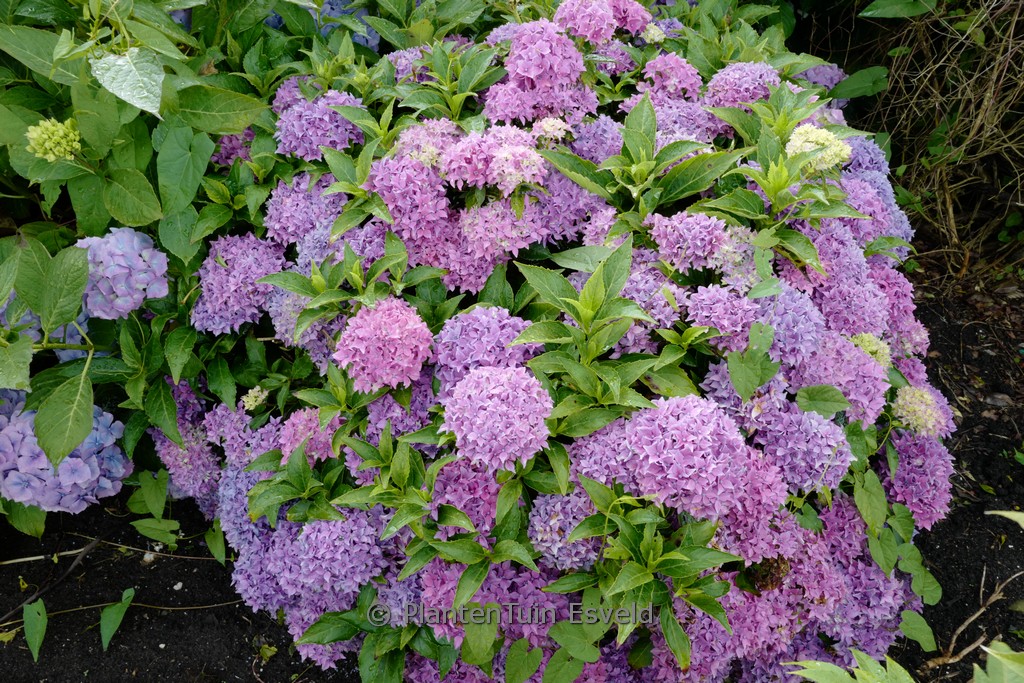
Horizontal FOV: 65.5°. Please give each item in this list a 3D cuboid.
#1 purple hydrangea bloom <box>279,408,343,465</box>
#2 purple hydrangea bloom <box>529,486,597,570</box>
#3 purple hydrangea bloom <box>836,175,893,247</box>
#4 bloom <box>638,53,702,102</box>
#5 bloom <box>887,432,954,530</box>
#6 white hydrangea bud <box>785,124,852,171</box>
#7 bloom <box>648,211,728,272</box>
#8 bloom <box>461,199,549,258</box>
[{"bbox_3d":[-0.321,0.153,1.270,0.120,0.105,0.120,0,37,0],"label":"purple hydrangea bloom"},{"bbox_3d":[0.082,0.293,1.250,0.120,0.125,0.120,0,36,0],"label":"purple hydrangea bloom"},{"bbox_3d":[0.638,-0.242,1.450,0.125,0.125,0.130,0,37,0],"label":"purple hydrangea bloom"},{"bbox_3d":[0.350,-0.583,1.760,0.135,0.110,0.130,0,35,0],"label":"bloom"},{"bbox_3d":[0.727,0.250,1.420,0.130,0.160,0.140,0,36,0],"label":"bloom"},{"bbox_3d":[0.600,-0.380,1.560,0.130,0.075,0.115,0,36,0],"label":"white hydrangea bud"},{"bbox_3d":[0.332,-0.188,1.500,0.150,0.115,0.140,0,36,0],"label":"bloom"},{"bbox_3d":[-0.015,-0.191,1.360,0.150,0.110,0.140,0,37,0],"label":"bloom"}]

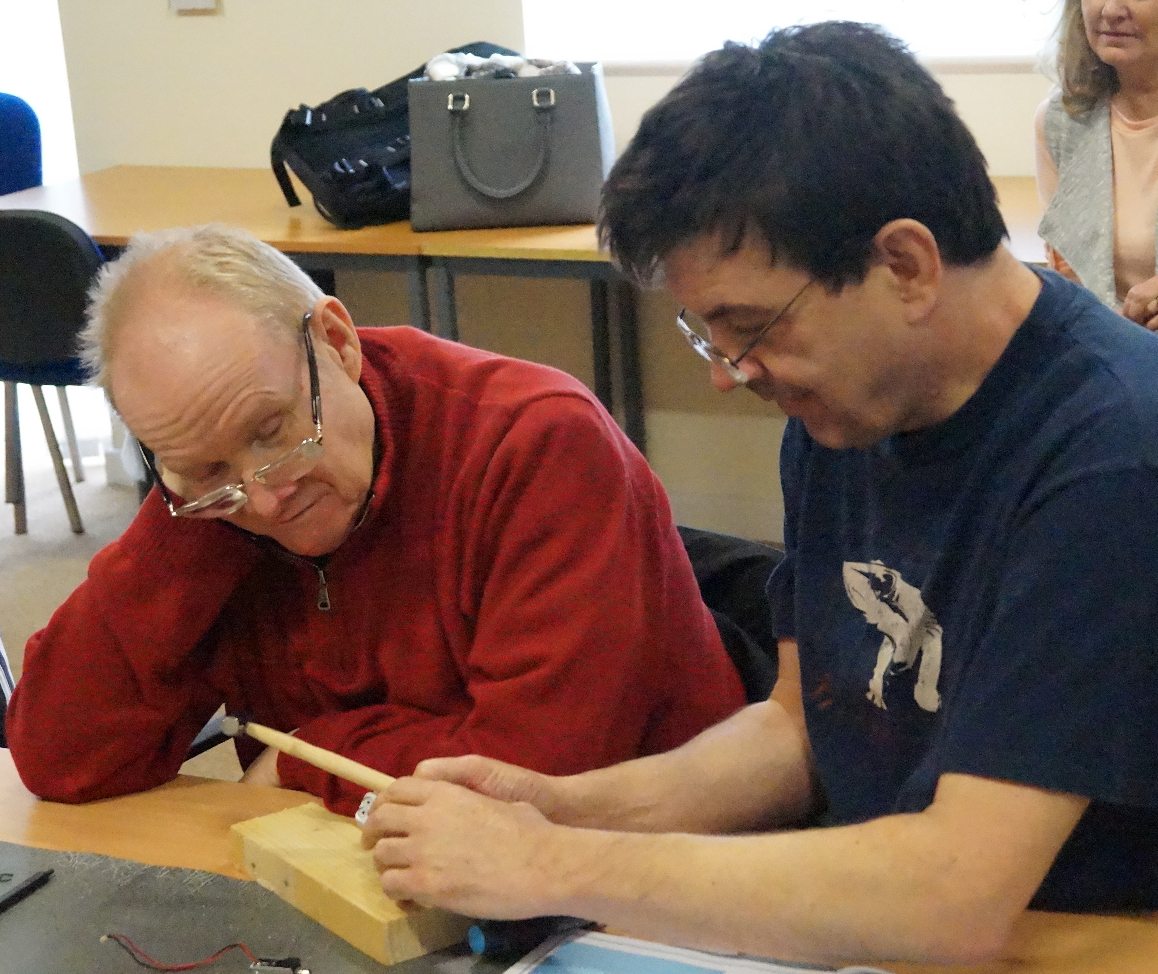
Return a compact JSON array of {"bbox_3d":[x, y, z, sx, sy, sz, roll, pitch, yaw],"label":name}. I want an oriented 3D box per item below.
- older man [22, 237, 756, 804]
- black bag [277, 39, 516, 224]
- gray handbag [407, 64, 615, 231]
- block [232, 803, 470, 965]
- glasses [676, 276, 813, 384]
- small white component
[{"bbox_3d":[-0.111,0.341,1.949,0.570,1.130,0.640,4,17,27],"label":"older man"},{"bbox_3d":[-0.331,-0.641,4.420,0.410,0.280,0.260,-1,16,11],"label":"black bag"},{"bbox_3d":[-0.126,-0.595,4.254,0.330,0.265,0.150,-1,16,11],"label":"gray handbag"},{"bbox_3d":[-0.152,0.259,1.617,0.064,0.029,0.204,-14,19,-33],"label":"block"},{"bbox_3d":[0.135,-0.129,1.531,0.140,0.040,0.133,-40,23,2],"label":"glasses"},{"bbox_3d":[-0.139,0.210,1.600,0.016,0.025,0.014,1,16,17],"label":"small white component"}]

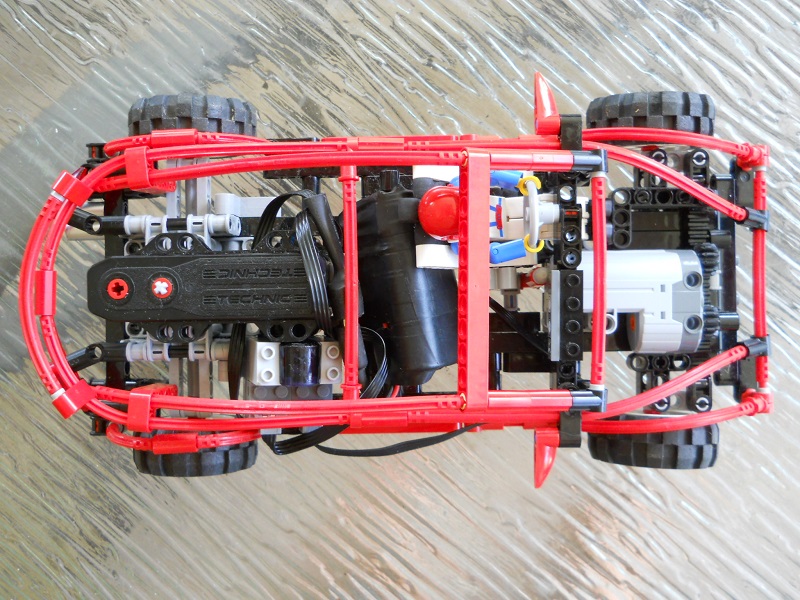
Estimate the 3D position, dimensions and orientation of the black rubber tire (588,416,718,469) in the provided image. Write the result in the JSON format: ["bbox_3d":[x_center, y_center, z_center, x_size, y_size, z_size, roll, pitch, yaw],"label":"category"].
[{"bbox_3d":[0.101,0.054,0.341,0.050,0.050,0.020,2,90,0],"label":"black rubber tire"}]

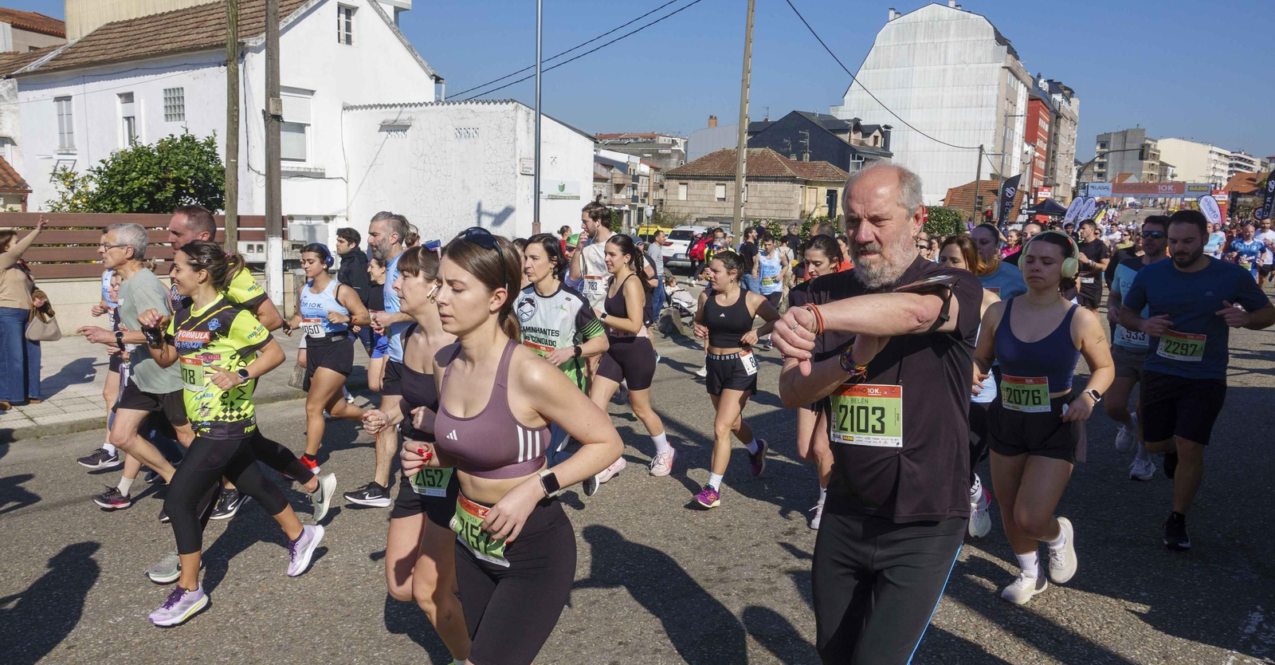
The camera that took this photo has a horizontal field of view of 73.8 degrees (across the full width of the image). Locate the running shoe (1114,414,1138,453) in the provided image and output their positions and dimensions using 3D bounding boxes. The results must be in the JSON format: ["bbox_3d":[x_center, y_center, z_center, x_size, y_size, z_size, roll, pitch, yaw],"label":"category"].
[{"bbox_3d":[3.335,0.690,5.800,0.110,0.280,0.130,27,14,40],"label":"running shoe"}]

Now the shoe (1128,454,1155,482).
[{"bbox_3d":[3.281,0.883,5.520,0.290,0.130,0.110,-6,10,-42],"label":"shoe"}]

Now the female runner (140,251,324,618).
[{"bbox_3d":[-1.704,0.415,3.618,0.500,1.563,0.800,8,10,37],"label":"female runner"}]

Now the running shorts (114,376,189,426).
[{"bbox_3d":[-2.900,0.370,5.050,0.380,0.360,0.370,-5,10,-42],"label":"running shorts"}]

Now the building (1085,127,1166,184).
[{"bbox_3d":[145.744,-49.273,253.038,13.000,22.000,16.000,-4,9,-34],"label":"building"}]

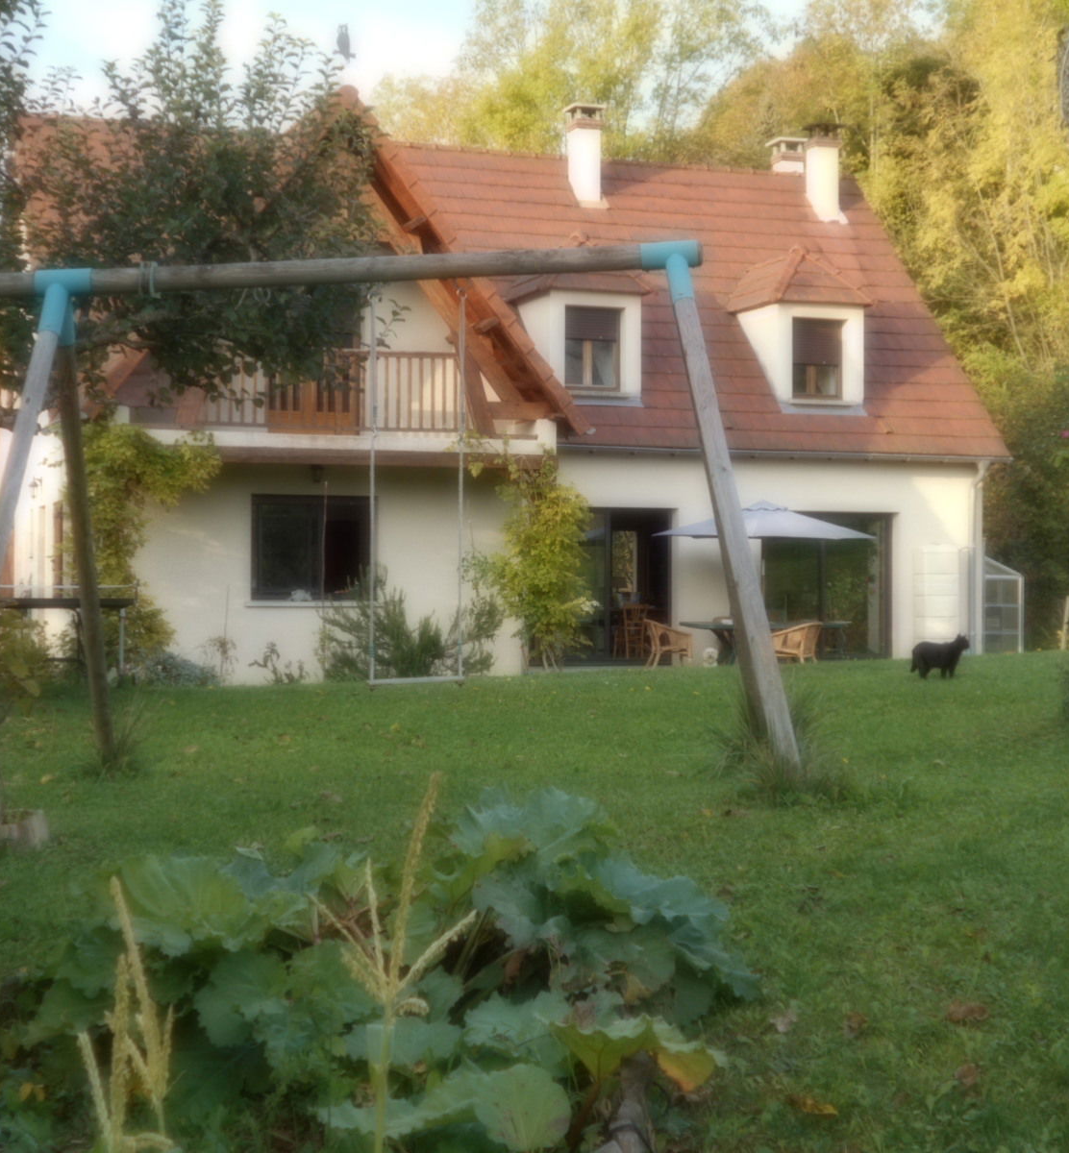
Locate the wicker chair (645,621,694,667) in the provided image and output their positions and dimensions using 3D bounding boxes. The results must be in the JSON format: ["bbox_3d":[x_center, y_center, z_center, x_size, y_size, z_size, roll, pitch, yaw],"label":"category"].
[{"bbox_3d":[1.821,0.931,30.200,0.620,0.700,0.620,0,0,-19],"label":"wicker chair"}]

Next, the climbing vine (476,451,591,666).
[{"bbox_3d":[0.008,-0.221,30.200,1.500,3.000,1.000,0,0,-19],"label":"climbing vine"}]

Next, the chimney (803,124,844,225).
[{"bbox_3d":[4.880,-6.736,37.368,0.500,1.614,0.580,0,0,-19],"label":"chimney"}]

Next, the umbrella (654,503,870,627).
[{"bbox_3d":[3.151,0.124,30.294,2.950,2.330,2.950,0,0,0],"label":"umbrella"}]

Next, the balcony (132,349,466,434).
[{"bbox_3d":[-3.013,-2.271,27.847,4.217,1.080,1.100,0,0,-19],"label":"balcony"}]

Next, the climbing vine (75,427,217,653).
[{"bbox_3d":[-4.934,-0.419,28.200,1.850,3.100,1.000,0,0,-19],"label":"climbing vine"}]

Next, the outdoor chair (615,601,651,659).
[{"bbox_3d":[1.490,0.827,33.600,0.430,0.870,0.450,0,0,-29],"label":"outdoor chair"}]

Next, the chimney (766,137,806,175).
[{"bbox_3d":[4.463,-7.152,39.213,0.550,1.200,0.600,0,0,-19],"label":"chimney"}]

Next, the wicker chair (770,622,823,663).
[{"bbox_3d":[3.560,0.945,30.400,0.620,0.700,0.620,0,0,28],"label":"wicker chair"}]

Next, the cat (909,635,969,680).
[{"bbox_3d":[3.468,0.692,19.000,0.510,0.385,0.170,0,0,0],"label":"cat"}]

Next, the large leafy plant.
[{"bbox_3d":[-0.343,0.936,5.400,1.750,0.720,1.600,0,0,0],"label":"large leafy plant"}]

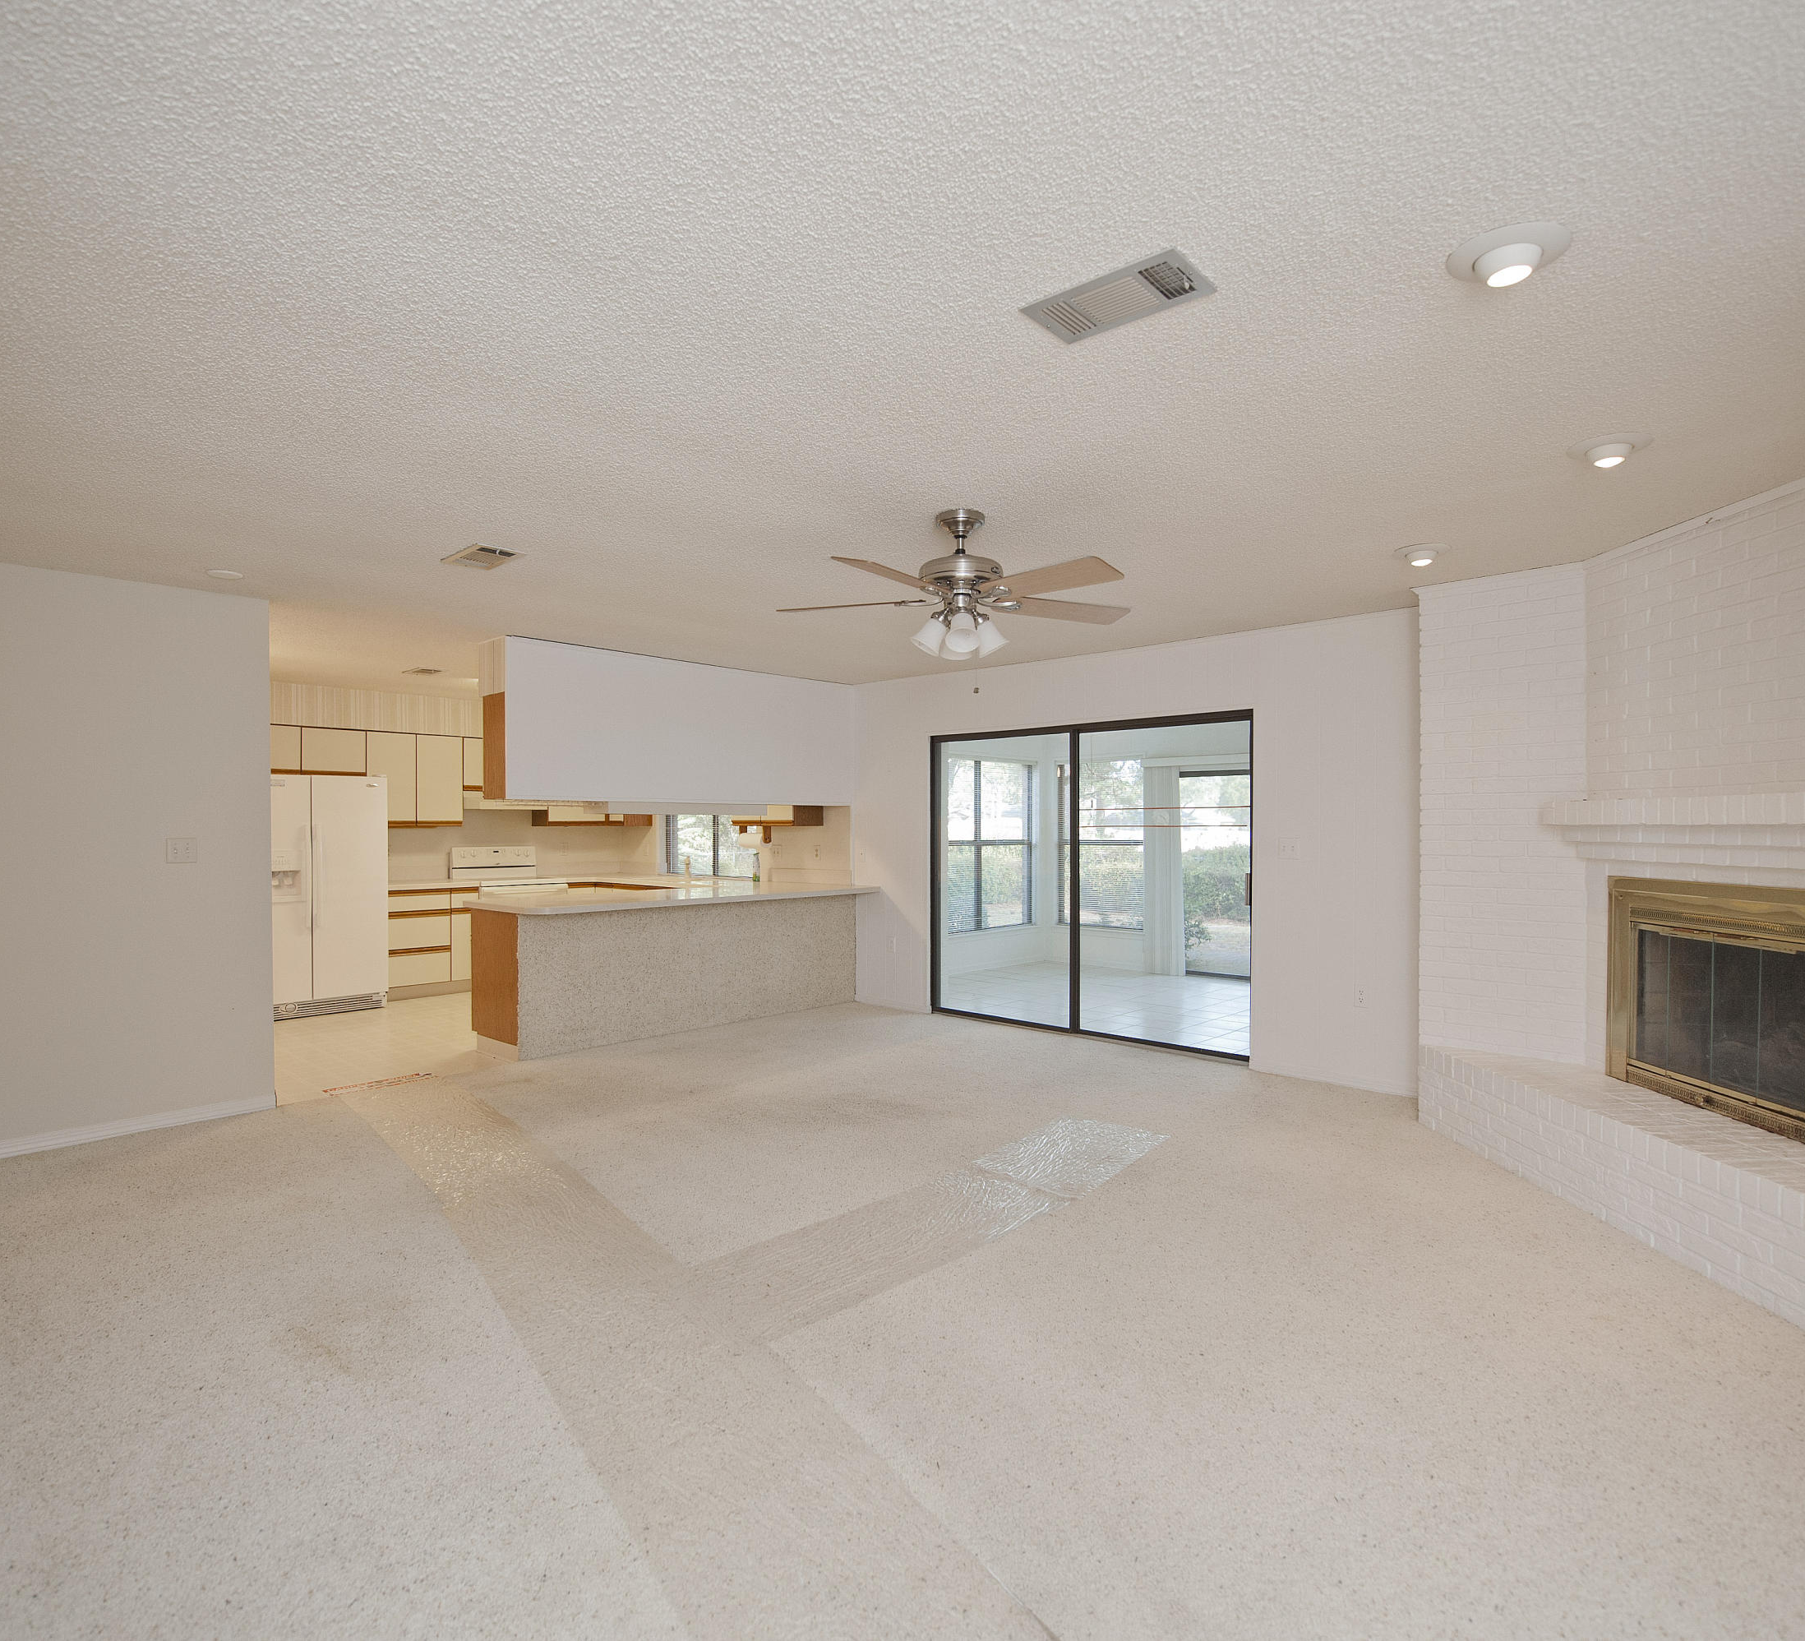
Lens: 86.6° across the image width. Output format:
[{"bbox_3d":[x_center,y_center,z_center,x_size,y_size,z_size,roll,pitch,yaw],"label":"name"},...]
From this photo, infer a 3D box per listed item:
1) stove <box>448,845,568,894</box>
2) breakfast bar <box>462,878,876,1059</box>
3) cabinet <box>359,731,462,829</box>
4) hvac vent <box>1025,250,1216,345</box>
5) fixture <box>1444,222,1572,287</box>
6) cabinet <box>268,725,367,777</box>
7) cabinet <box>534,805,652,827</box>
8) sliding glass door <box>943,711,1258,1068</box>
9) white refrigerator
[{"bbox_3d":[-3.444,0.802,8.399,0.680,1.160,0.760,0,0,44],"label":"stove"},{"bbox_3d":[-1.455,0.929,6.521,0.880,0.905,2.620,0,0,45],"label":"breakfast bar"},{"bbox_3d":[-4.095,-0.330,7.968,0.330,0.752,0.756,0,0,44],"label":"cabinet"},{"bbox_3d":[0.450,-1.077,2.003,0.346,0.020,0.198,0,0,40],"label":"hvac vent"},{"bbox_3d":[1.163,-1.061,1.836,0.205,0.060,0.205,0,0,44],"label":"fixture"},{"bbox_3d":[-4.670,-0.521,7.362,0.330,0.365,0.914,0,0,44],"label":"cabinet"},{"bbox_3d":[-2.956,-0.332,9.139,0.370,0.737,1.010,0,0,44],"label":"cabinet"},{"bbox_3d":[1.112,0.372,6.127,2.287,2.010,0.120,0,0,41],"label":"sliding glass door"},{"bbox_3d":[-4.397,0.526,7.046,0.800,1.720,0.905,0,0,44],"label":"white refrigerator"}]

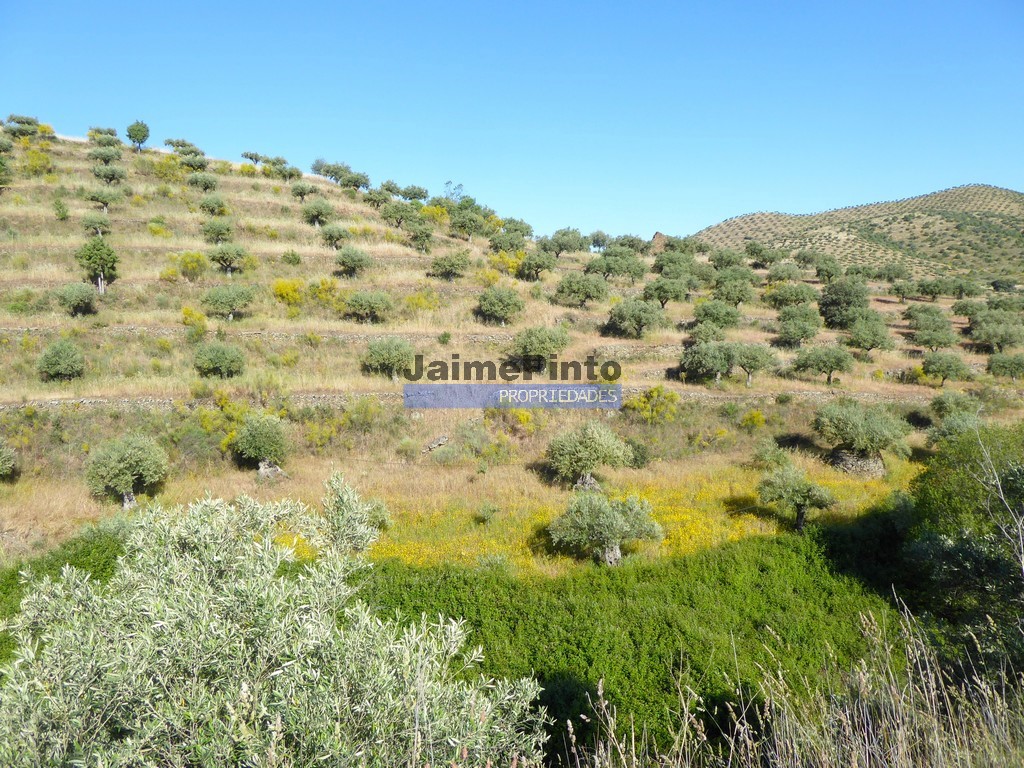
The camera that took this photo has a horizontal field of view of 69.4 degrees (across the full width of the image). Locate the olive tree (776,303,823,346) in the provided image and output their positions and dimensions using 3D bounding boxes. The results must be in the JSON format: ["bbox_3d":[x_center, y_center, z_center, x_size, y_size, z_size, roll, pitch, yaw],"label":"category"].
[{"bbox_3d":[21.420,-4.425,55.000,3.250,3.270,3.080,2,5,21],"label":"olive tree"}]

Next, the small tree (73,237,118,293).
[{"bbox_3d":[-37.319,-10.746,66.500,3.870,5.040,3.670,0,2,0],"label":"small tree"}]

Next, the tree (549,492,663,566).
[{"bbox_3d":[3.287,5.116,26.000,3.890,2.550,3.690,0,3,0],"label":"tree"}]

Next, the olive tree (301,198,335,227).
[{"bbox_3d":[-18.674,-16.466,71.000,3.170,2.630,3.010,0,3,0],"label":"olive tree"}]

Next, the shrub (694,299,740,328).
[{"bbox_3d":[16.951,-5.650,61.000,3.680,2.470,3.500,1,5,15],"label":"shrub"}]

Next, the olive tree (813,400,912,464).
[{"bbox_3d":[16.778,2.376,35.500,4.610,3.360,3.920,0,1,0],"label":"olive tree"}]

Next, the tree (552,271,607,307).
[{"bbox_3d":[5.874,-7.902,62.500,4.390,3.040,4.180,0,2,0],"label":"tree"}]

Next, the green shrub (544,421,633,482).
[{"bbox_3d":[4.087,3.670,38.500,4.480,3.540,4.250,0,2,0],"label":"green shrub"}]

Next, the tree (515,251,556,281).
[{"bbox_3d":[2.187,-10.576,66.000,3.460,2.620,3.290,0,3,0],"label":"tree"}]

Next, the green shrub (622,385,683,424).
[{"bbox_3d":[8.206,1.265,43.500,3.340,2.240,2.840,0,1,0],"label":"green shrub"}]

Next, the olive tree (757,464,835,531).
[{"bbox_3d":[12.311,4.976,32.000,3.270,2.990,3.110,2,5,21],"label":"olive tree"}]

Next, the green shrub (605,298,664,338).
[{"bbox_3d":[8.708,-4.694,53.000,4.070,2.870,3.870,0,1,0],"label":"green shrub"}]

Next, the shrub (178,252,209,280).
[{"bbox_3d":[-26.661,-9.893,62.000,2.360,2.600,2.240,-2,5,-23],"label":"shrub"}]

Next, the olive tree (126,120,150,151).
[{"bbox_3d":[-49.629,-32.799,98.000,2.860,4.240,2.710,0,1,0],"label":"olive tree"}]

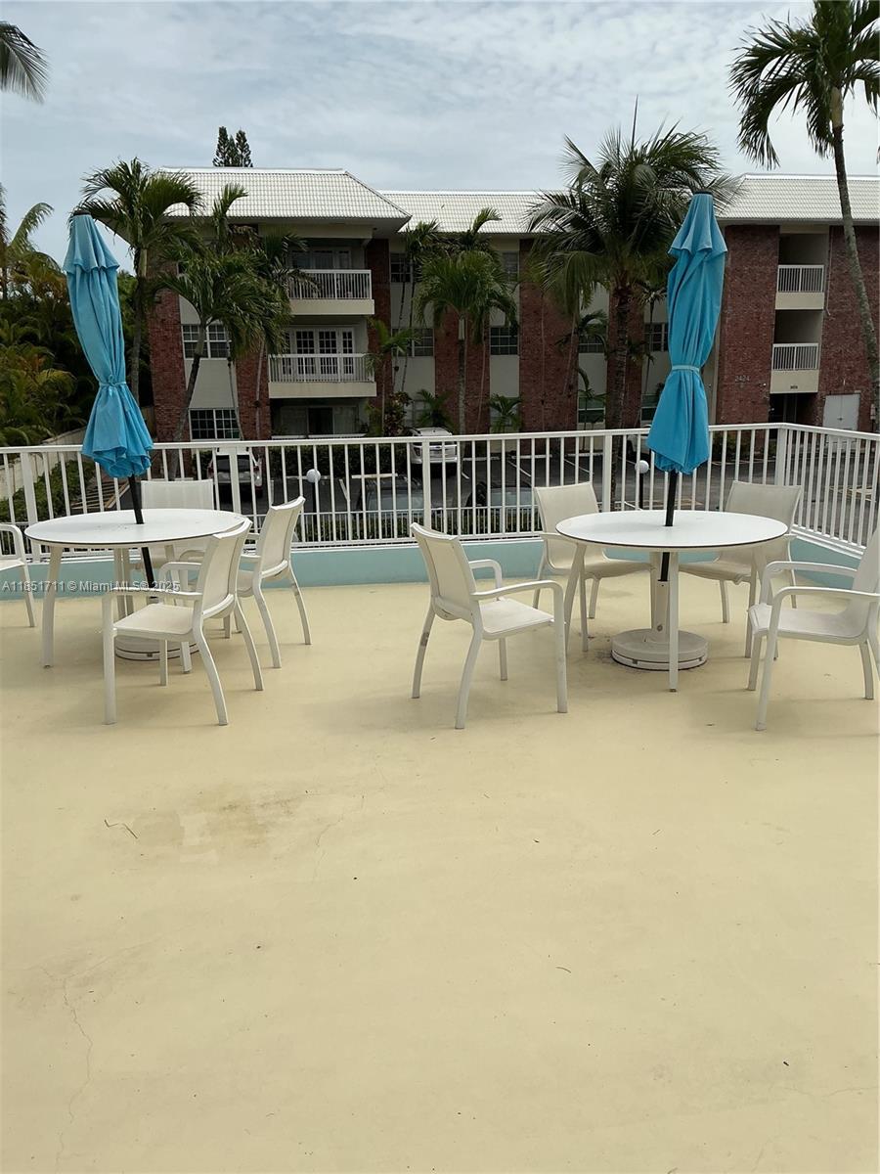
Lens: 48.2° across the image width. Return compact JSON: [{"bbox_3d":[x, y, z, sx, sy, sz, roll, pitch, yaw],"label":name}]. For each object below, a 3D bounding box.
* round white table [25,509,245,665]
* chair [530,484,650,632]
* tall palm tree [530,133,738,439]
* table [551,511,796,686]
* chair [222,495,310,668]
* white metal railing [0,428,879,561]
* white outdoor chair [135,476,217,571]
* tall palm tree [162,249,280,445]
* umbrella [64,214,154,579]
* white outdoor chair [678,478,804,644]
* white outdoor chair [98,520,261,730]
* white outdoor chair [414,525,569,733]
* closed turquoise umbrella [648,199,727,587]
[{"bbox_3d":[-1.727,0.001,5.747,1.220,0.740,1.220,-1,13,0],"label":"round white table"},{"bbox_3d":[0.911,-0.149,5.910,0.610,0.883,0.600,-9,15,-32],"label":"chair"},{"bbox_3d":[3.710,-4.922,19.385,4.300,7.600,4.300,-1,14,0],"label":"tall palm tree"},{"bbox_3d":[1.250,0.028,5.406,1.215,0.749,1.215,-1,13,0],"label":"table"},{"bbox_3d":[-1.104,-0.044,5.609,0.600,0.883,0.610,2,13,12],"label":"chair"},{"bbox_3d":[-0.053,-0.593,7.048,6.150,0.840,0.950,-3,14,-7],"label":"white metal railing"},{"bbox_3d":[-1.710,-0.220,6.404,0.600,0.880,0.600,-3,13,-8],"label":"white outdoor chair"},{"bbox_3d":[-7.627,-7.694,34.000,4.200,8.000,4.200,-1,13,0],"label":"tall palm tree"},{"bbox_3d":[-1.835,-1.022,5.539,0.380,2.082,0.380,-7,12,1],"label":"umbrella"},{"bbox_3d":[1.739,-0.125,5.768,0.600,0.880,0.600,-11,16,-38],"label":"white outdoor chair"},{"bbox_3d":[-1.230,0.153,4.731,0.600,0.880,0.600,1,13,9],"label":"white outdoor chair"},{"bbox_3d":[0.216,0.139,4.693,0.600,0.883,0.610,-7,14,-26],"label":"white outdoor chair"},{"bbox_3d":[1.282,-1.010,5.200,0.350,2.035,0.350,3,12,-1],"label":"closed turquoise umbrella"}]

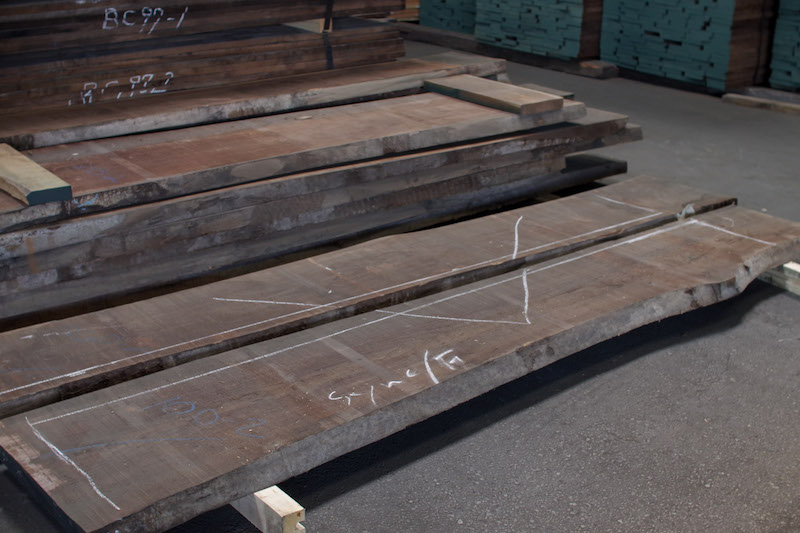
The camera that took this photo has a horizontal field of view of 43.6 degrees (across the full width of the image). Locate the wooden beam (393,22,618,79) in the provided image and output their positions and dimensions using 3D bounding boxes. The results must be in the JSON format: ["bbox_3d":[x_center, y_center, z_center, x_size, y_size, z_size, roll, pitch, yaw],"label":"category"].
[{"bbox_3d":[0.847,-1.971,9.090,0.190,0.097,2.898,-14,25,-33],"label":"wooden beam"}]

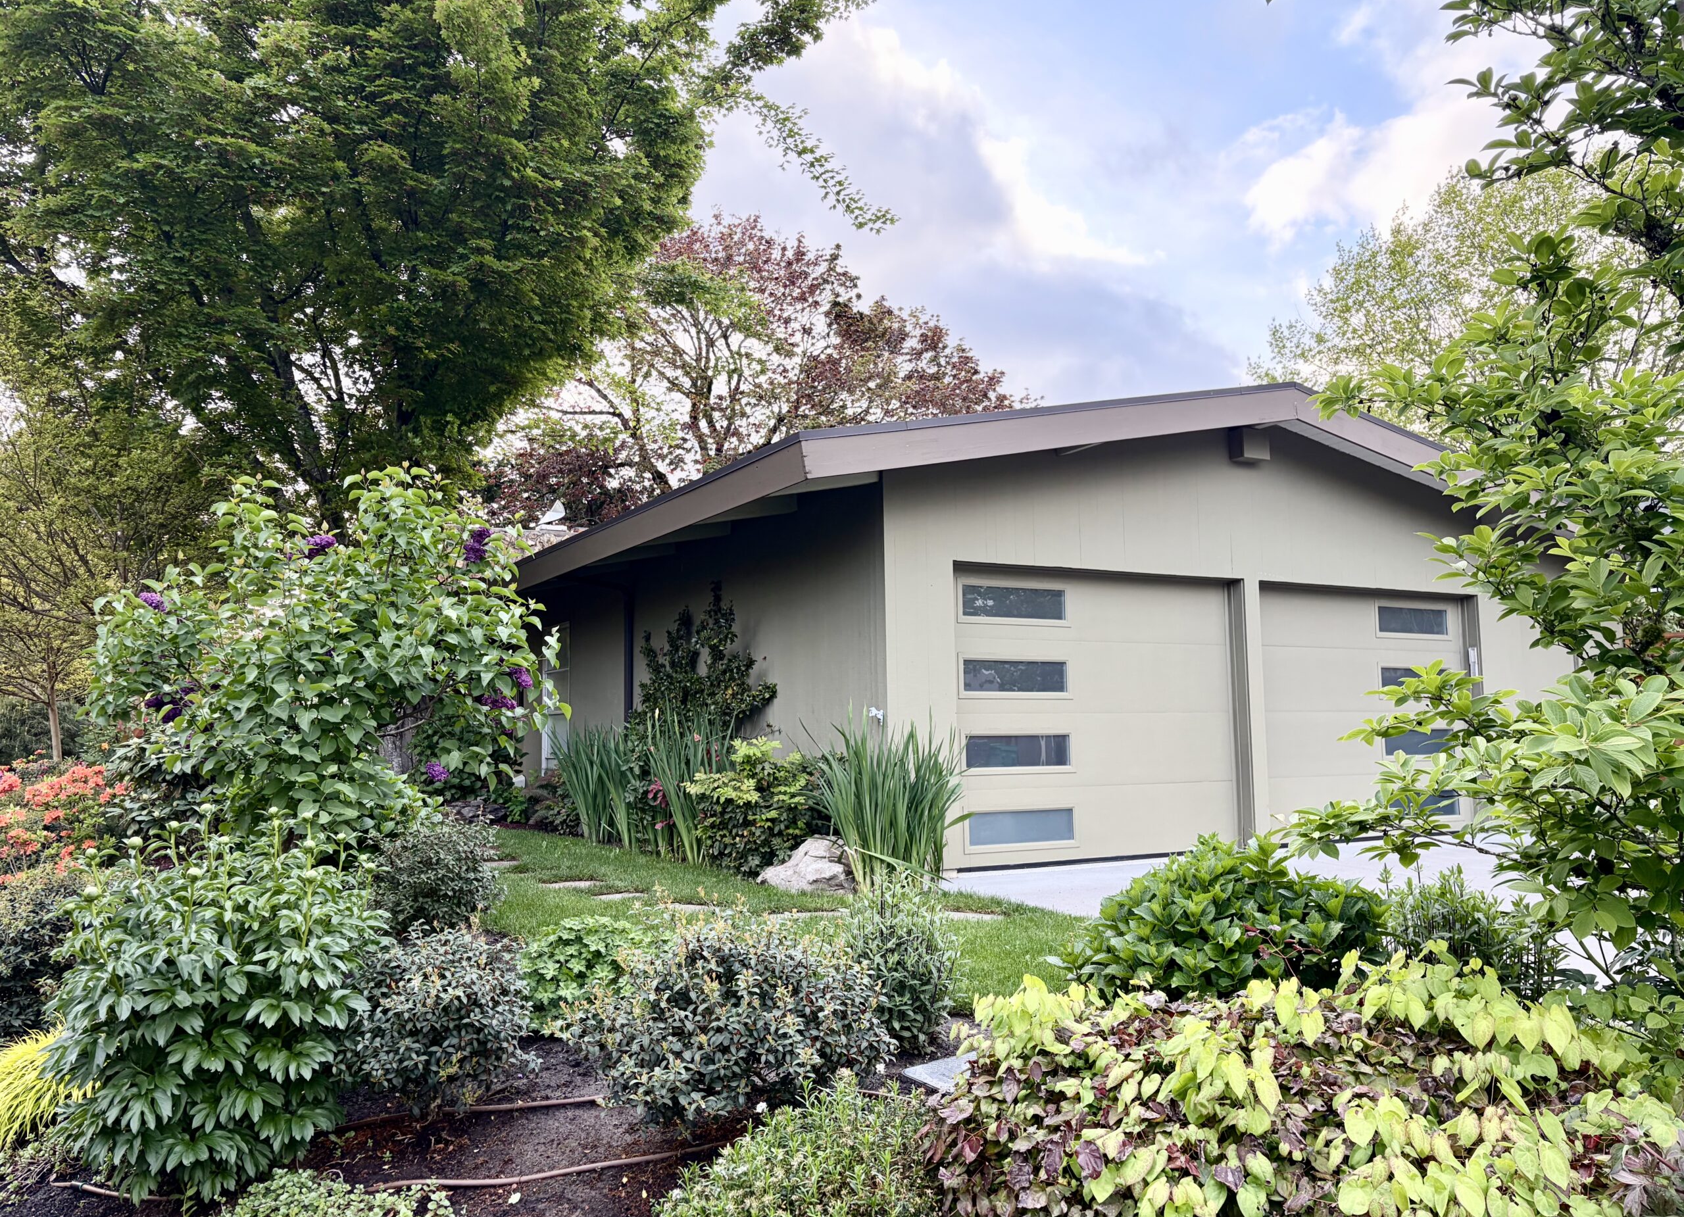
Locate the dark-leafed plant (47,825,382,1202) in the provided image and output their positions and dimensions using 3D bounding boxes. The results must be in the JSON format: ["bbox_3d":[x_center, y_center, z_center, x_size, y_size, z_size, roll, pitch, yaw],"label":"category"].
[{"bbox_3d":[-1.649,1.019,3.320,0.820,0.885,0.790,-1,-6,0],"label":"dark-leafed plant"}]

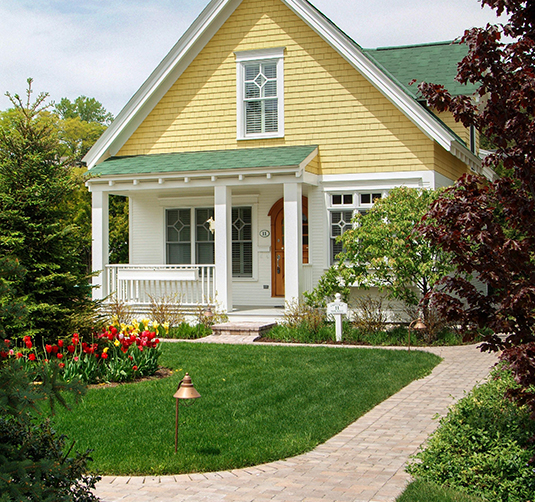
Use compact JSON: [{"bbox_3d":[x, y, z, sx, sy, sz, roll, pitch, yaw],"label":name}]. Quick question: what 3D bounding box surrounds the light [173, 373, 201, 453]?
[{"bbox_3d":[-0.614,1.248,6.150,0.210,0.610,0.250,0,0,-27],"label":"light"}]

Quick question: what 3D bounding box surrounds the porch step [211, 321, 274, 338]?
[{"bbox_3d":[-0.452,1.495,15.330,1.000,0.170,1.000,-1,0,21],"label":"porch step"}]

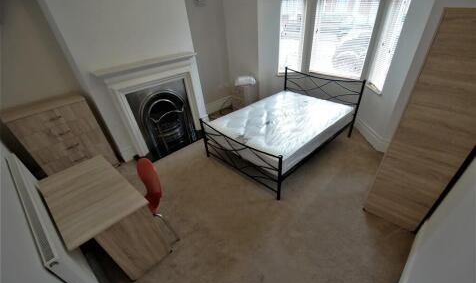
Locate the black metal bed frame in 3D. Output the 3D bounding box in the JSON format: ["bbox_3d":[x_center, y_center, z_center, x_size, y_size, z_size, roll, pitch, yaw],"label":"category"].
[{"bbox_3d":[0.691,-0.339,3.031,1.985,0.959,1.366,-29,39,-34],"label":"black metal bed frame"}]

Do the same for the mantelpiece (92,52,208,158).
[{"bbox_3d":[-1.205,-0.563,3.250,0.170,1.358,1.525,23,41,37],"label":"mantelpiece"}]

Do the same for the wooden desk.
[{"bbox_3d":[-1.213,0.700,1.824,1.026,0.689,0.504,22,40,36],"label":"wooden desk"}]

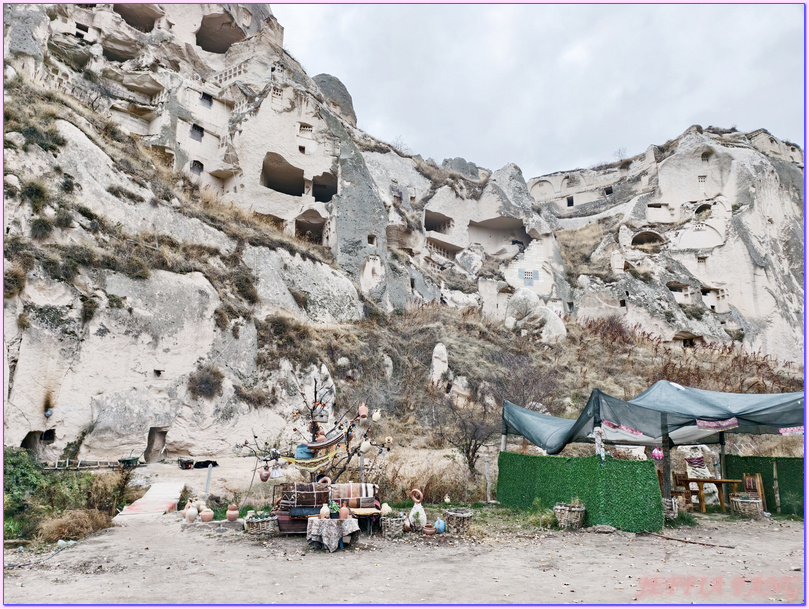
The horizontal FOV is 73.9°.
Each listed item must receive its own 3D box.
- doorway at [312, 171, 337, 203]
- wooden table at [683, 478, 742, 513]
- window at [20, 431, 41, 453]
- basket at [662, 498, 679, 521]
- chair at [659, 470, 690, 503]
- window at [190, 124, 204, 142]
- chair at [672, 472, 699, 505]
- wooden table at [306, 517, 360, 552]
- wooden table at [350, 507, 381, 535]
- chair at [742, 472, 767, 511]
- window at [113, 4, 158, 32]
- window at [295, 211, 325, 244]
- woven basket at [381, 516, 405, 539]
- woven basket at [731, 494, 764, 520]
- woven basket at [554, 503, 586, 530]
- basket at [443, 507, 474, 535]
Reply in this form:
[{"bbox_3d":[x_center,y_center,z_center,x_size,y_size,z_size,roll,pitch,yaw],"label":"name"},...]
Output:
[{"bbox_3d":[-6.986,-10.305,47.000,2.000,2.600,1.000,4,-13,-17],"label":"doorway"},{"bbox_3d":[6.810,4.223,11.900,1.200,0.750,0.680,-2,-12,9],"label":"wooden table"},{"bbox_3d":[-17.025,6.237,24.500,0.850,1.000,0.400,6,-14,-26],"label":"window"},{"bbox_3d":[5.711,4.410,11.736,0.450,0.400,0.450,-6,-16,24],"label":"basket"},{"bbox_3d":[5.880,4.054,11.700,0.500,0.880,0.460,-1,-12,6],"label":"chair"},{"bbox_3d":[-18.219,-15.050,47.369,0.350,1.300,1.080,-12,-18,39],"label":"window"},{"bbox_3d":[6.329,4.170,12.100,0.500,0.880,0.460,-1,-12,6],"label":"chair"},{"bbox_3d":[-1.116,3.570,8.514,0.720,0.450,0.550,1,-14,-3],"label":"wooden table"},{"bbox_3d":[-0.670,3.721,9.250,0.530,0.430,0.450,0,-12,0],"label":"wooden table"},{"bbox_3d":[7.788,4.284,12.278,0.480,0.910,0.460,2,-14,-9],"label":"chair"},{"bbox_3d":[-26.490,-28.361,53.000,4.000,2.800,1.500,4,-13,-17],"label":"window"},{"bbox_3d":[-7.900,-6.471,45.232,2.500,2.550,0.700,4,-15,-14],"label":"window"},{"bbox_3d":[-0.208,3.858,9.389,0.400,0.320,0.380,0,-14,-1],"label":"woven basket"},{"bbox_3d":[7.475,4.444,11.809,0.560,0.370,0.520,-8,-16,30],"label":"woven basket"},{"bbox_3d":[3.149,4.022,10.262,0.560,0.430,0.540,-4,-15,16],"label":"woven basket"},{"bbox_3d":[0.972,3.883,9.651,0.460,0.400,0.460,-1,-14,5],"label":"basket"}]

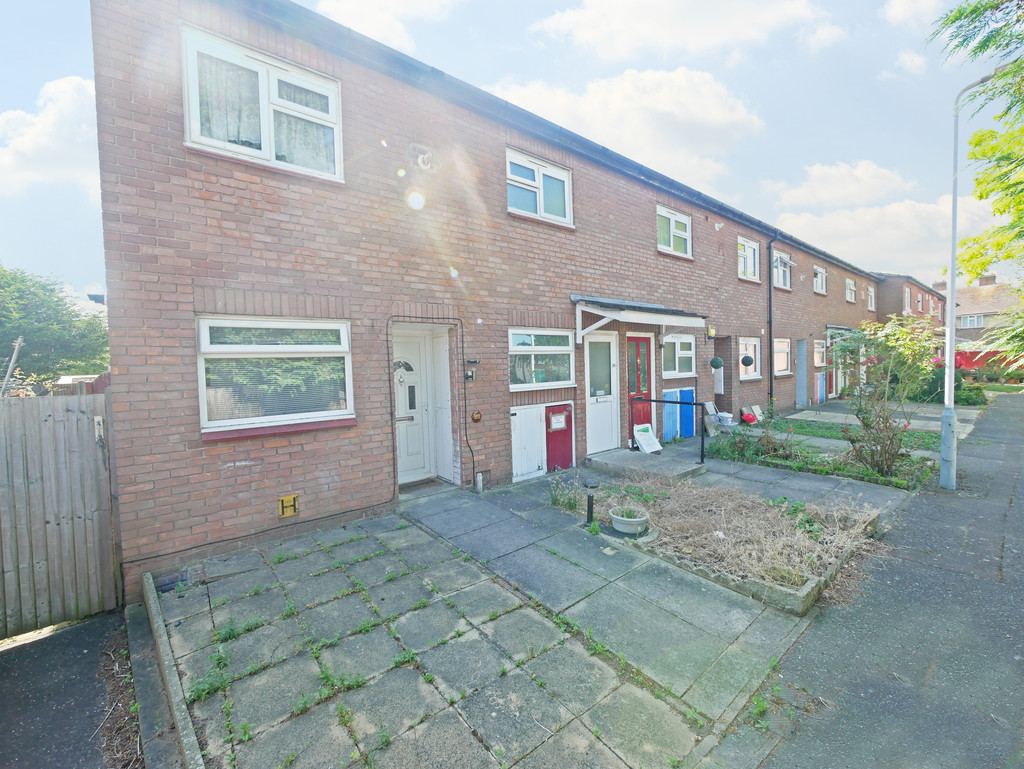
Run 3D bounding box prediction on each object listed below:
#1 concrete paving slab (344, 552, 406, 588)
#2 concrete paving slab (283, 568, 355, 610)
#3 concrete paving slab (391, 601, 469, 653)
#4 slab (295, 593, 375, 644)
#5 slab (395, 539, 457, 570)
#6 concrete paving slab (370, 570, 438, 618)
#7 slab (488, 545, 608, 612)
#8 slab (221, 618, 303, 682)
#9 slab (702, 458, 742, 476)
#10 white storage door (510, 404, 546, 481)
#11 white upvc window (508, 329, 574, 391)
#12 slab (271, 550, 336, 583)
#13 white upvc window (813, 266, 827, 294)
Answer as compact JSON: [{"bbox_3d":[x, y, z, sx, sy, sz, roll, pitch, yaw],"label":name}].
[{"bbox_3d":[-1.129,1.582,3.510,0.430,0.050,0.450,-3,4,-38],"label":"concrete paving slab"},{"bbox_3d":[-1.454,1.598,3.213,0.450,0.050,0.440,-3,5,-39],"label":"concrete paving slab"},{"bbox_3d":[-0.545,1.620,2.770,0.440,0.050,0.440,-4,5,-39],"label":"concrete paving slab"},{"bbox_3d":[-1.167,1.622,2.857,0.450,0.050,0.450,-3,4,-39],"label":"slab"},{"bbox_3d":[-0.791,1.568,3.763,0.445,0.050,0.450,-3,5,-39],"label":"slab"},{"bbox_3d":[-0.845,1.615,3.154,0.440,0.050,0.445,-3,5,-39],"label":"concrete paving slab"},{"bbox_3d":[0.278,1.606,3.491,0.600,0.050,0.905,-4,5,-38],"label":"slab"},{"bbox_3d":[-1.523,1.641,2.567,0.440,0.050,0.440,-3,5,-39],"label":"slab"},{"bbox_3d":[3.501,1.377,6.833,0.910,0.050,0.600,-3,5,-40],"label":"slab"},{"bbox_3d":[0.225,0.844,6.135,0.640,1.080,0.050,-4,3,-38],"label":"white storage door"},{"bbox_3d":[0.472,-0.385,6.318,1.350,0.910,0.090,-4,3,-38],"label":"white upvc window"},{"bbox_3d":[-1.747,1.571,3.540,0.450,0.050,0.410,-3,5,-39],"label":"slab"},{"bbox_3d":[10.389,-3.509,13.957,1.310,0.900,0.100,-3,3,-38],"label":"white upvc window"}]

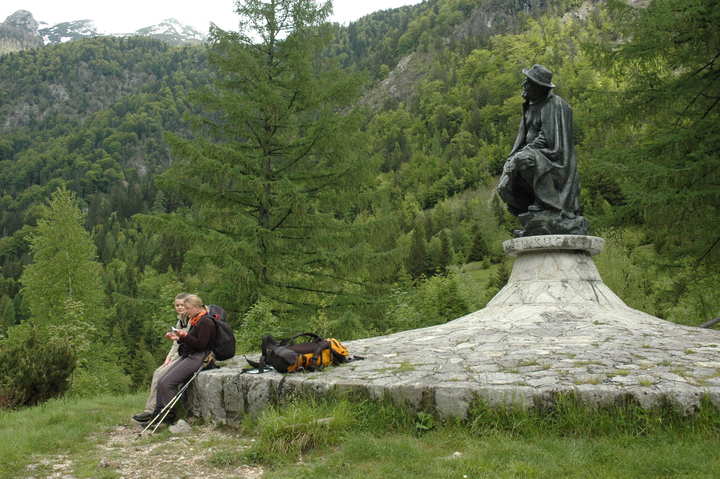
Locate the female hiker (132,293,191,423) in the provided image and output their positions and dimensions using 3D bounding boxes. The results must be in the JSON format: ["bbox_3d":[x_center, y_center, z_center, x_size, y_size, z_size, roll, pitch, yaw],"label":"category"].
[{"bbox_3d":[-2.272,1.376,8.550,0.760,1.440,0.500,2,-6,-18],"label":"female hiker"}]

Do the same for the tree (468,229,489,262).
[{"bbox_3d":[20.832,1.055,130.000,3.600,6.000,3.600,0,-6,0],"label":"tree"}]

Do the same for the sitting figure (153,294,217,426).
[{"bbox_3d":[-1.945,1.323,8.150,0.740,1.380,0.500,2,-6,-14],"label":"sitting figure"}]

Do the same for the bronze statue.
[{"bbox_3d":[2.394,-1.154,9.700,1.100,2.160,0.980,1,-6,-12],"label":"bronze statue"}]

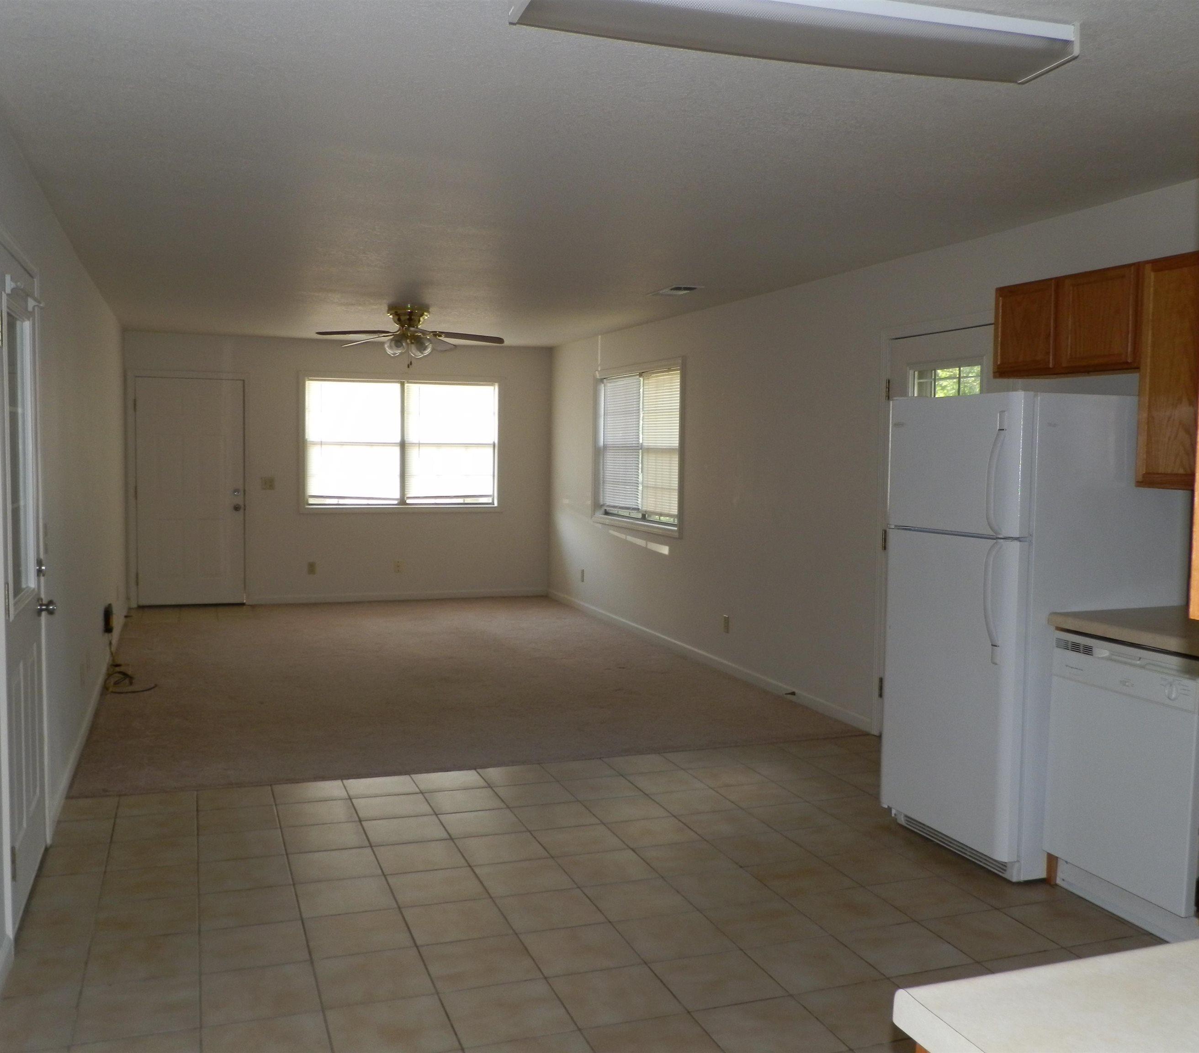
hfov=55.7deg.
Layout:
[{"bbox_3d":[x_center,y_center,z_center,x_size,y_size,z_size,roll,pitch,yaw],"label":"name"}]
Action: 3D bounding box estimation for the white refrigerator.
[{"bbox_3d":[1.607,0.363,4.332,0.745,1.695,0.745,-1,4,-20],"label":"white refrigerator"}]

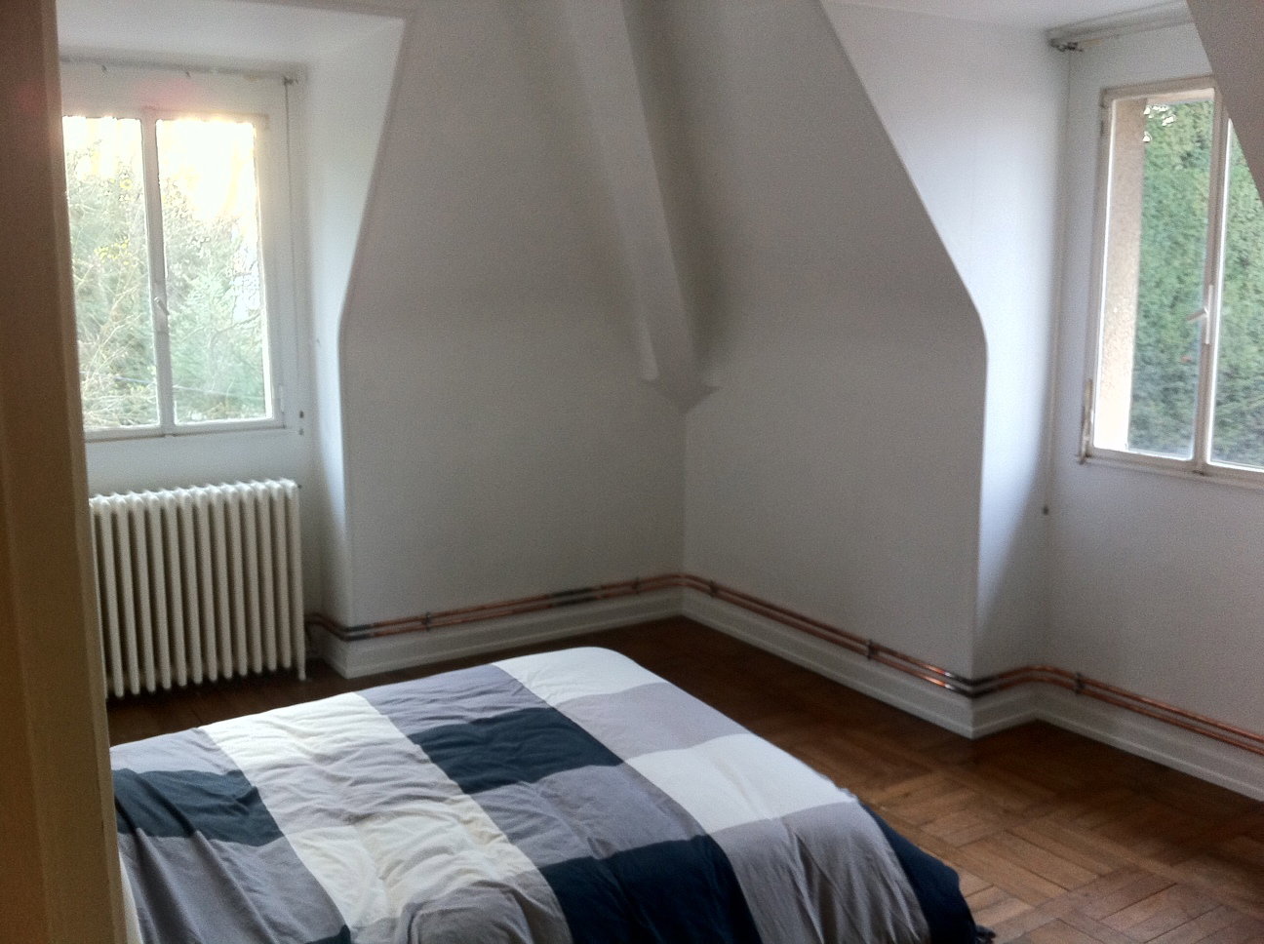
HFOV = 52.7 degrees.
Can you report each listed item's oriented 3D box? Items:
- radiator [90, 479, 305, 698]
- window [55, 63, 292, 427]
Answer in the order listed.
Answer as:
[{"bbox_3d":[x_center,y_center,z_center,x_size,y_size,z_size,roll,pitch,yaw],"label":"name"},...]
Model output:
[{"bbox_3d":[-1.699,0.466,4.902,0.870,0.805,0.177,-6,11,-32],"label":"radiator"},{"bbox_3d":[-1.800,-0.816,4.875,1.003,1.391,0.099,-6,11,-32],"label":"window"}]

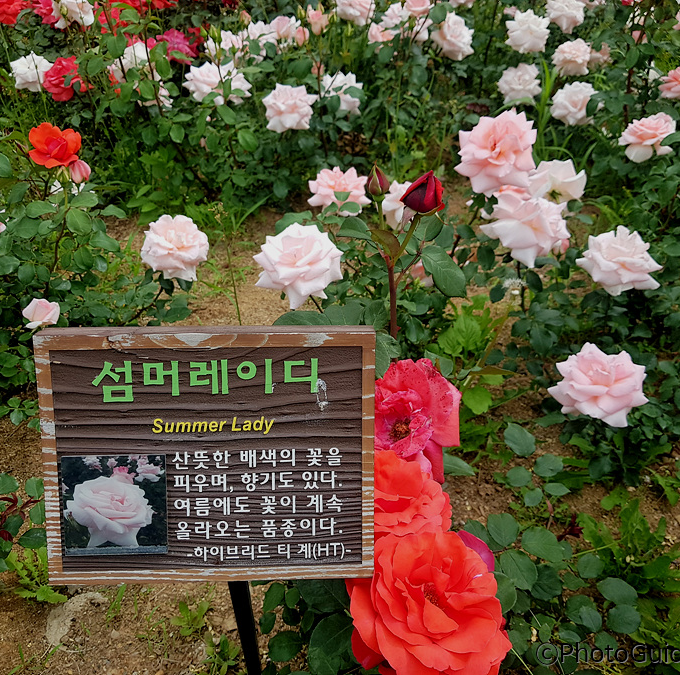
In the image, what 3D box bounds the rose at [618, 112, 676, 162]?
[{"bbox_3d":[0.578,-0.376,1.270,0.107,0.078,0.107,17,52,19],"label":"rose"}]

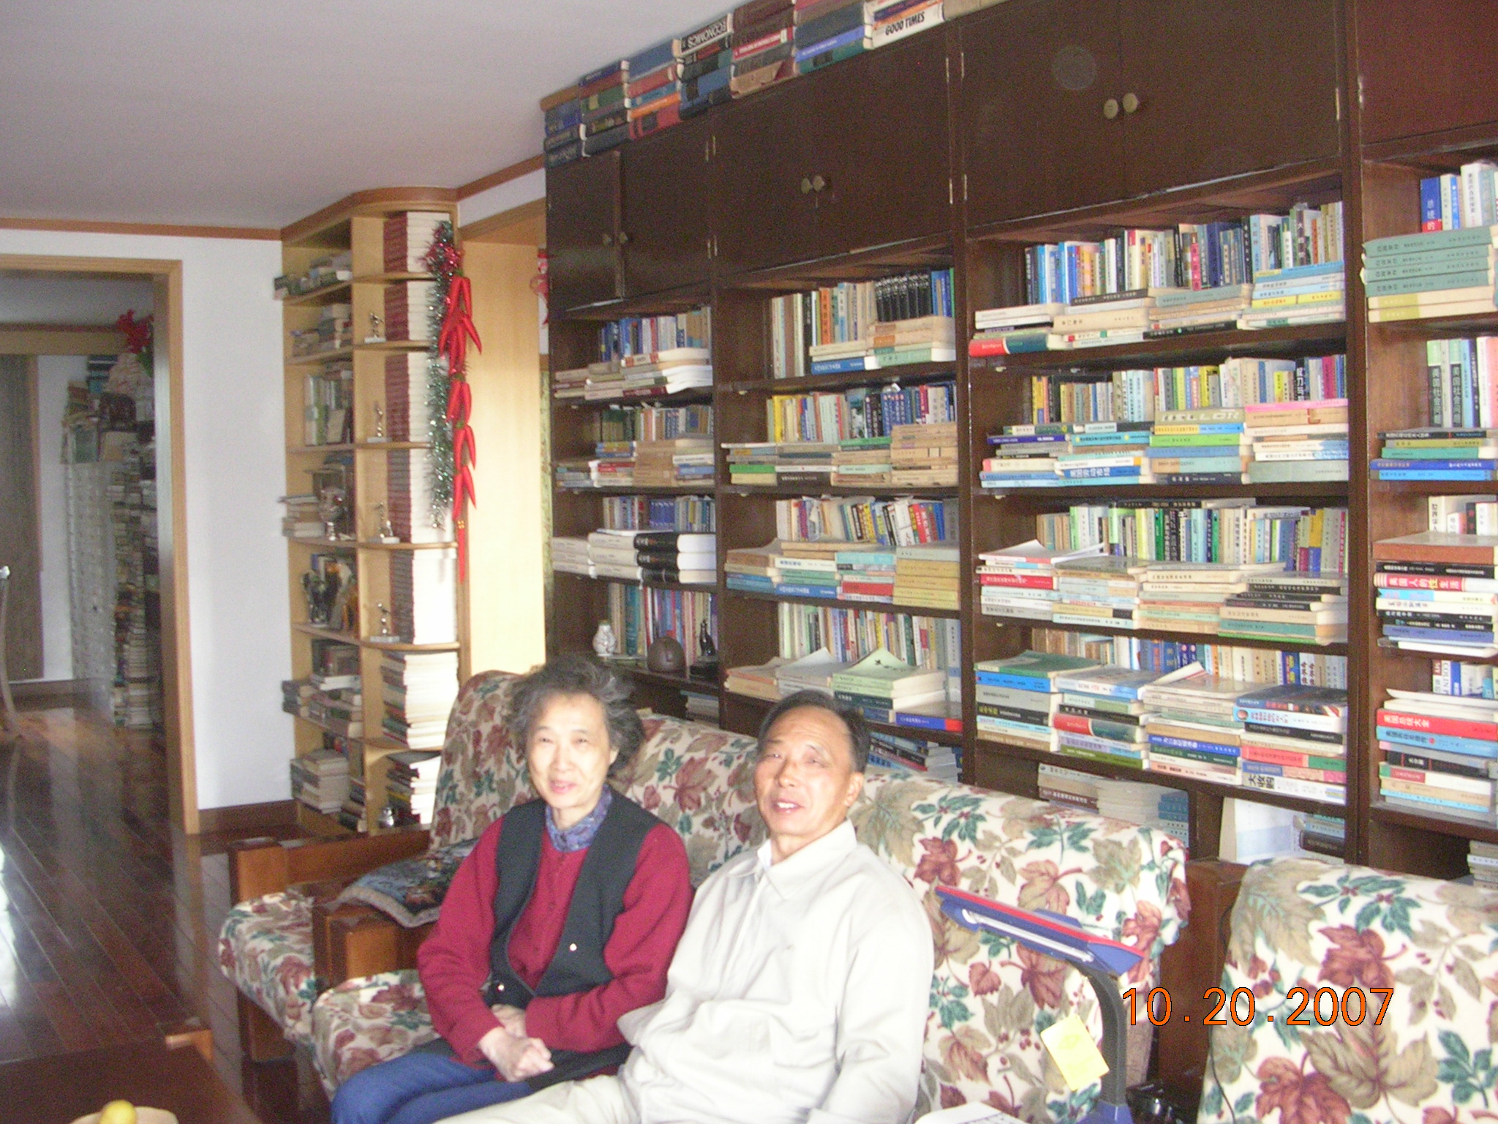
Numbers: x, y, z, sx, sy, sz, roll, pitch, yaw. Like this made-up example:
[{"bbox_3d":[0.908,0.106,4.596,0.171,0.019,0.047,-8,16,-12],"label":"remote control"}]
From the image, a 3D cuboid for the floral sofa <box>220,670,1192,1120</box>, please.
[{"bbox_3d":[-0.334,0.829,3.256,0.920,0.940,2.620,-4,4,-35],"label":"floral sofa"}]

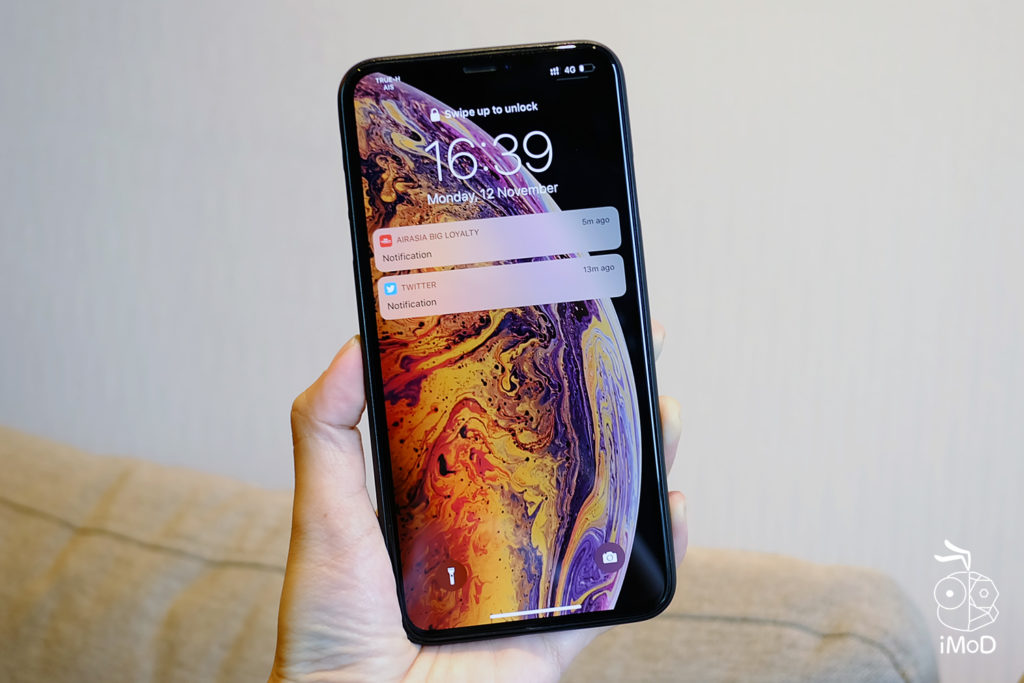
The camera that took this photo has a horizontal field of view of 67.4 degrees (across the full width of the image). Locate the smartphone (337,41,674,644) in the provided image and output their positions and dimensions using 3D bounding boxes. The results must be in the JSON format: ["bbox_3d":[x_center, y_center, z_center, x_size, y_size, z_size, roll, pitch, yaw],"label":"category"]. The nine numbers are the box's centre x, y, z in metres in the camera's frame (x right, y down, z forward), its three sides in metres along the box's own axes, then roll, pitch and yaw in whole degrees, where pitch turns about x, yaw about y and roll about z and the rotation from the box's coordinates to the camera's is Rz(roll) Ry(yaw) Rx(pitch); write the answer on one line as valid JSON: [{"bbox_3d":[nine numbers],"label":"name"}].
[{"bbox_3d":[-0.001,0.000,0.207,0.077,0.158,0.008,-6,0,-1],"label":"smartphone"}]

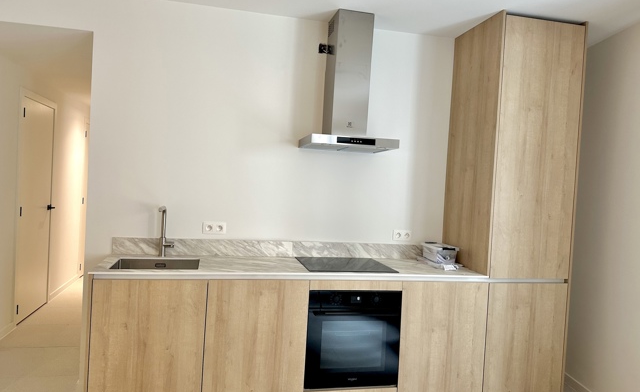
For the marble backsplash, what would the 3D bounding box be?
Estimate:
[{"bbox_3d":[-0.215,0.393,3.258,2.435,0.120,0.021,3,1,-12],"label":"marble backsplash"}]

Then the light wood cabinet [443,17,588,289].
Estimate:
[{"bbox_3d":[1.394,-0.327,3.270,0.640,1.759,0.629,3,1,-12],"label":"light wood cabinet"}]

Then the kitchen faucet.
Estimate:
[{"bbox_3d":[-1.012,0.246,2.915,0.091,0.342,0.233,3,1,-12],"label":"kitchen faucet"}]

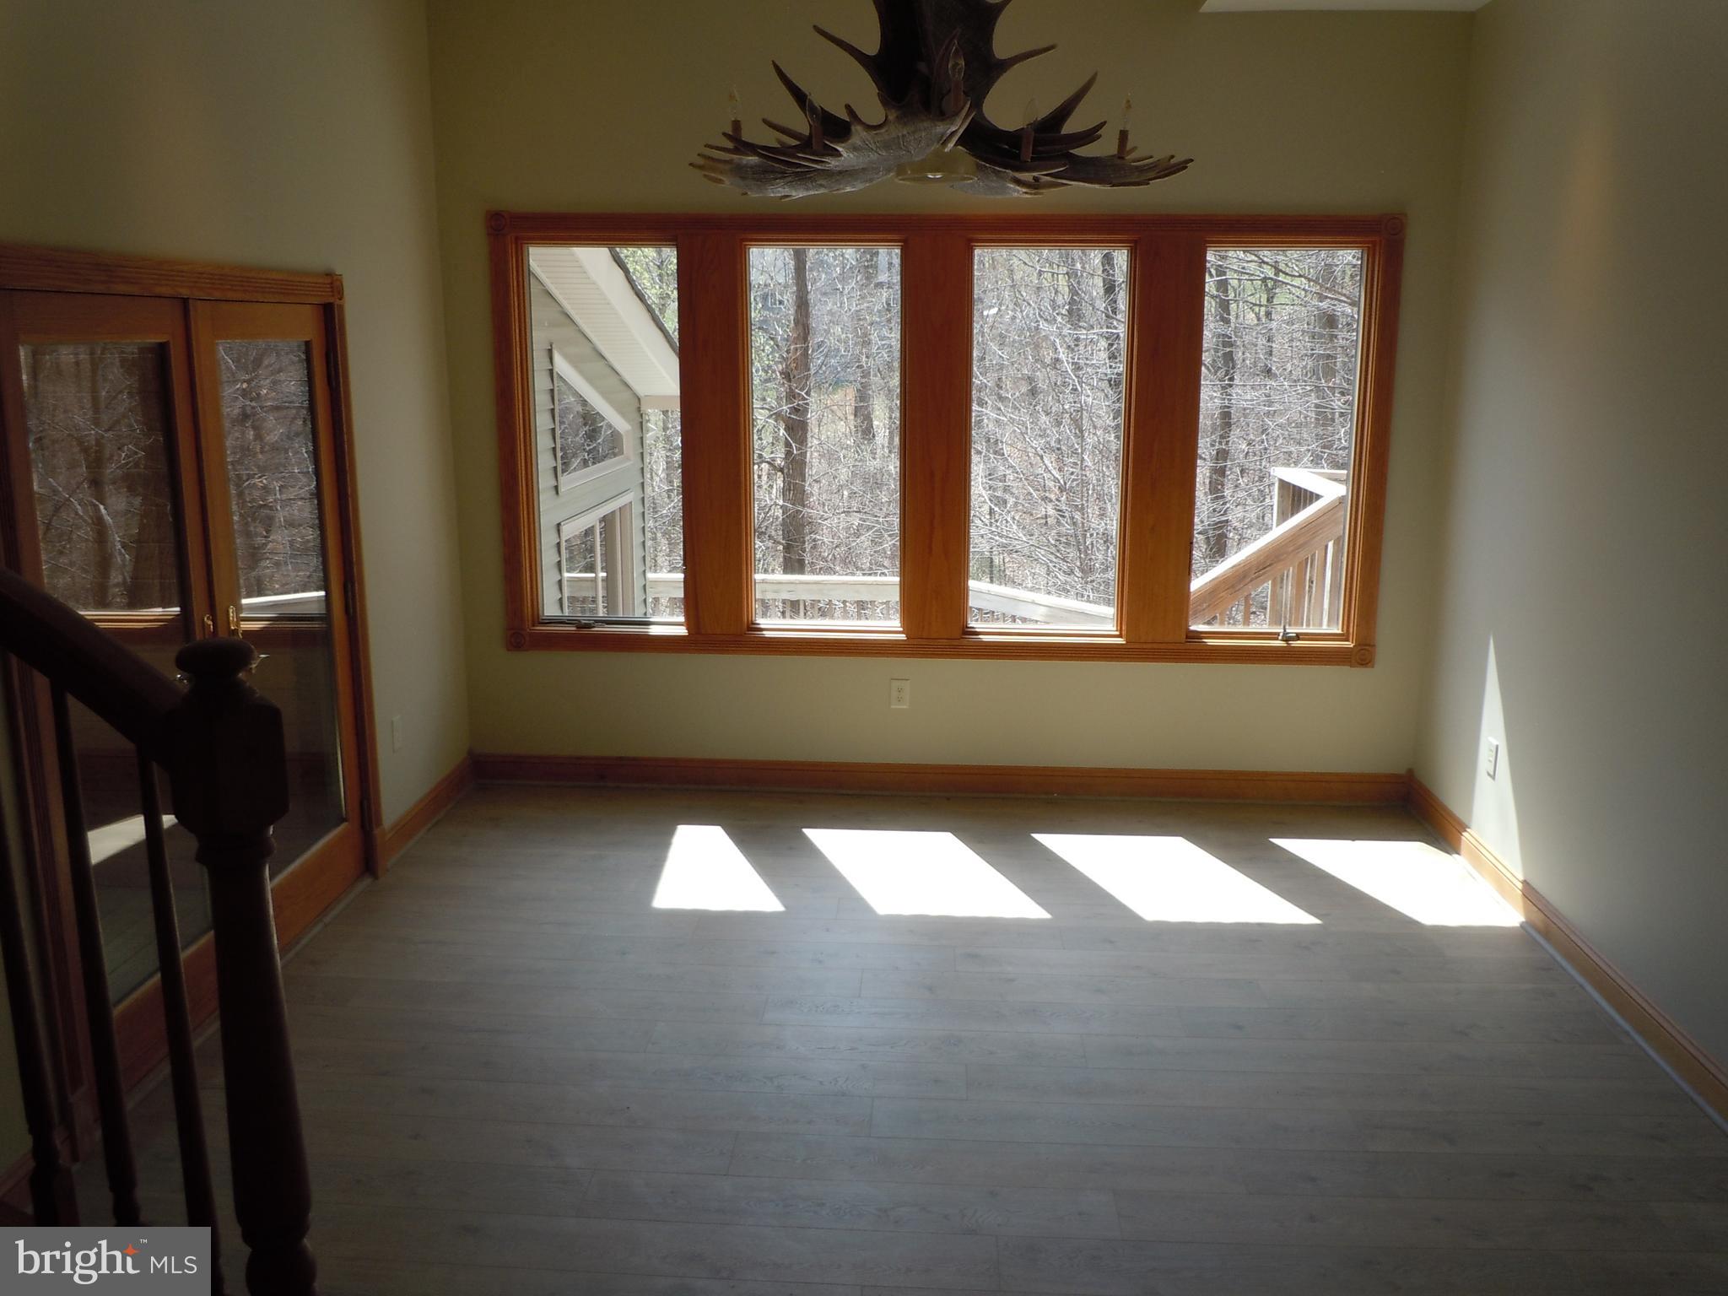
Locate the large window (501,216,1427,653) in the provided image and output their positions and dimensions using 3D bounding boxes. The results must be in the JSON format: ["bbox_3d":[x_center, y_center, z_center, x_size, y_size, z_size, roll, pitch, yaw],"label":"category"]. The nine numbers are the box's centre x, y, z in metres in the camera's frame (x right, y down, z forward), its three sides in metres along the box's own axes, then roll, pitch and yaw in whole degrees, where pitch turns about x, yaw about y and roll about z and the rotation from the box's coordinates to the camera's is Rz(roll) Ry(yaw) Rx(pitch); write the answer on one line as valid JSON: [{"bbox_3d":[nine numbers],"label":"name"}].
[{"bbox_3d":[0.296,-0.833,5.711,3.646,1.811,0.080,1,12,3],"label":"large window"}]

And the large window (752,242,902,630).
[{"bbox_3d":[-0.160,-0.861,5.777,0.629,1.539,0.060,1,12,3],"label":"large window"}]

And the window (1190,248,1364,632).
[{"bbox_3d":[1.674,-0.823,5.683,0.627,1.533,0.060,1,12,3],"label":"window"}]

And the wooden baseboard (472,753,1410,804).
[{"bbox_3d":[0.291,0.567,5.992,4.010,0.136,0.022,1,12,3],"label":"wooden baseboard"}]

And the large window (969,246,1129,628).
[{"bbox_3d":[0.750,-0.840,5.731,0.636,1.544,0.060,1,12,3],"label":"large window"}]

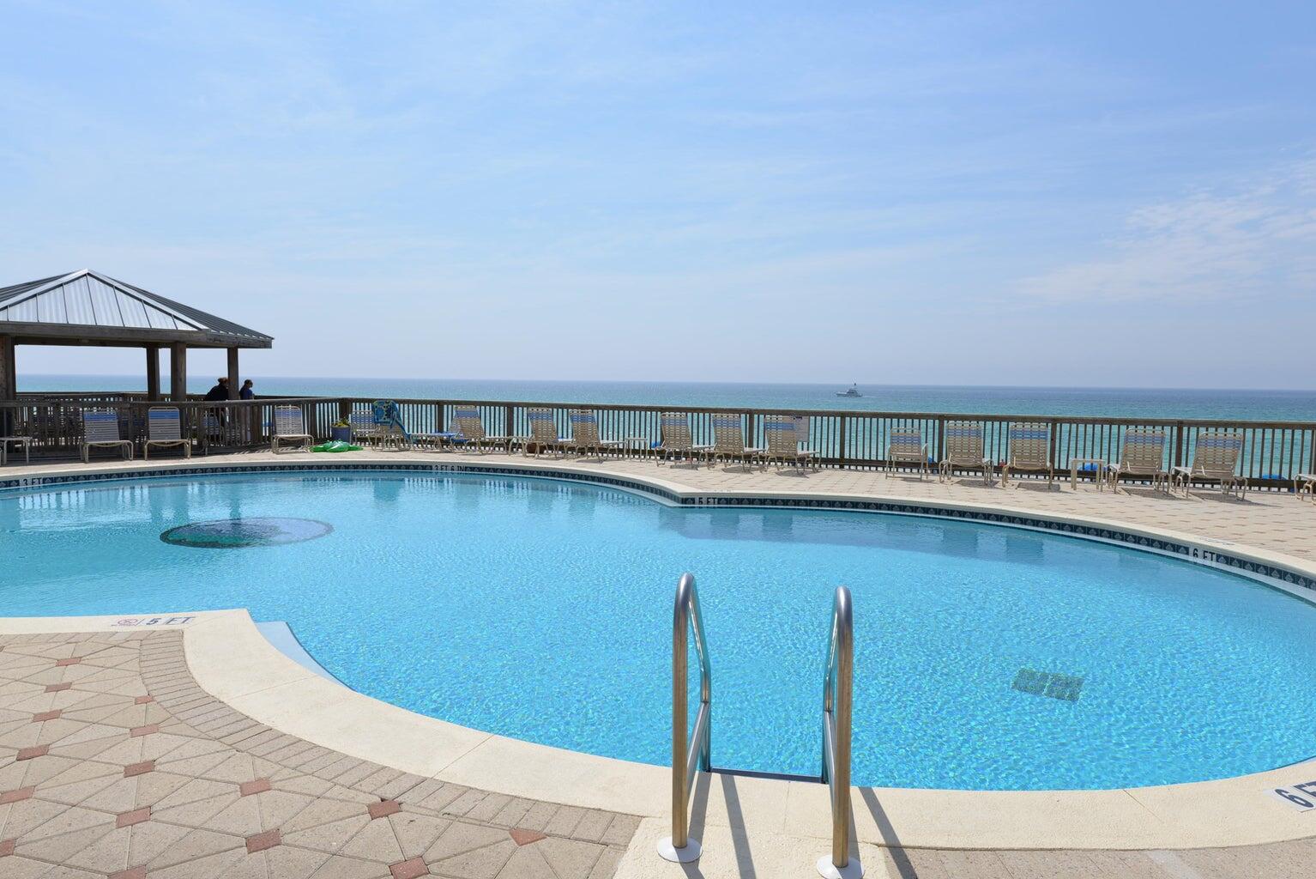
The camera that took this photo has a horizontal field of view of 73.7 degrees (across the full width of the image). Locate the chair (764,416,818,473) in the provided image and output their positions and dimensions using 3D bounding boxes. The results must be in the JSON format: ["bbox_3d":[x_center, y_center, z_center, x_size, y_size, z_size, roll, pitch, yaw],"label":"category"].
[{"bbox_3d":[2.305,0.056,15.208,0.690,0.965,1.260,3,4,28],"label":"chair"}]

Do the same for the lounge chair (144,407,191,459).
[{"bbox_3d":[-9.011,-0.130,16.079,0.680,0.910,1.380,-2,4,-31],"label":"lounge chair"}]

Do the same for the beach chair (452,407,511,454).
[{"bbox_3d":[-3.583,-0.208,18.001,0.680,0.950,1.400,2,4,24],"label":"beach chair"}]

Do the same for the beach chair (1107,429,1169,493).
[{"bbox_3d":[6.978,0.297,12.735,0.690,0.920,1.340,2,4,21],"label":"beach chair"}]

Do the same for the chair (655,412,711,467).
[{"bbox_3d":[0.515,-0.002,15.793,0.680,0.940,1.400,2,4,24],"label":"chair"}]

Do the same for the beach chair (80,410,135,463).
[{"bbox_3d":[-10.046,-0.086,15.927,0.690,0.860,1.460,-2,5,-38],"label":"beach chair"}]

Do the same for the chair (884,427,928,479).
[{"bbox_3d":[4.008,0.224,14.062,0.590,0.820,0.580,2,4,25],"label":"chair"}]

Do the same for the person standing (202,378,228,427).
[{"bbox_3d":[-11.748,-0.932,23.318,0.500,1.470,0.650,4,5,40],"label":"person standing"}]

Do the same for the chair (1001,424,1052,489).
[{"bbox_3d":[5.657,0.219,13.460,0.690,0.950,1.280,2,4,21],"label":"chair"}]

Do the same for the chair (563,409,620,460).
[{"bbox_3d":[-1.180,-0.099,16.912,0.680,0.940,1.400,2,4,24],"label":"chair"}]

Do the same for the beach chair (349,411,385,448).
[{"bbox_3d":[-6.076,-0.195,18.219,0.580,0.830,0.660,1,4,-1],"label":"beach chair"}]

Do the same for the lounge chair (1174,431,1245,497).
[{"bbox_3d":[7.741,0.339,12.346,0.680,0.910,1.360,2,4,20],"label":"lounge chair"}]

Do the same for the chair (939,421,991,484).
[{"bbox_3d":[4.895,0.184,13.840,0.690,0.950,1.280,3,4,26],"label":"chair"}]

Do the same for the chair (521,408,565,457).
[{"bbox_3d":[-2.114,-0.155,17.636,0.690,0.960,1.300,2,4,20],"label":"chair"}]

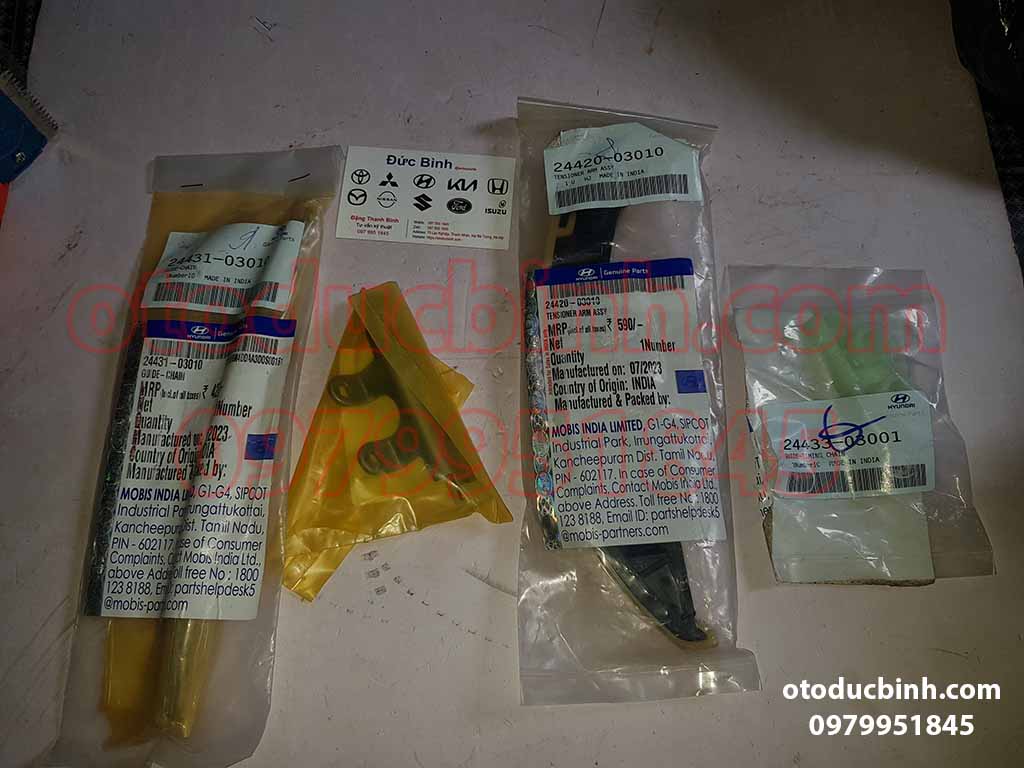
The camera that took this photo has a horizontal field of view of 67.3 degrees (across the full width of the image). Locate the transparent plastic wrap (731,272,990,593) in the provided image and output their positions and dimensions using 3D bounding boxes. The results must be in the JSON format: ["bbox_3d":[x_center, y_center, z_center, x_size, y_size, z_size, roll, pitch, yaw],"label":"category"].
[{"bbox_3d":[0.167,0.012,0.369,0.105,0.023,0.160,-3,75,-2],"label":"transparent plastic wrap"}]

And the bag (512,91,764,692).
[{"bbox_3d":[0.058,-0.009,0.373,0.108,0.023,0.307,0,75,-1],"label":"bag"}]

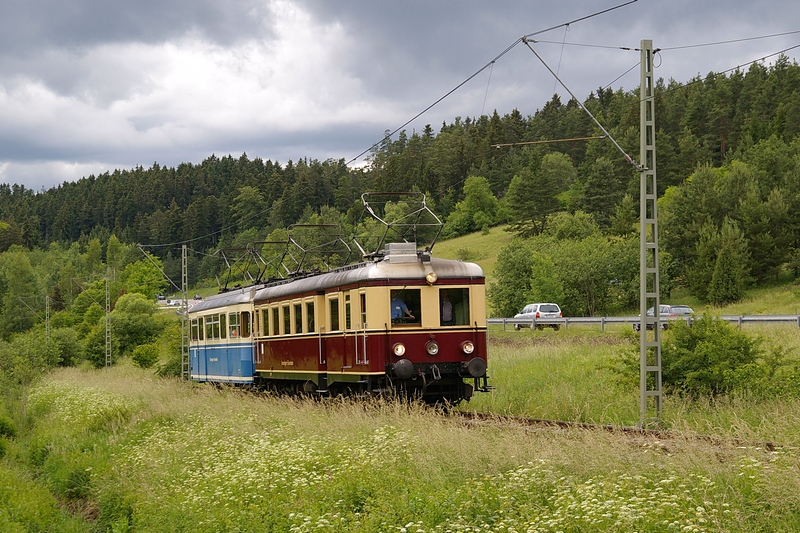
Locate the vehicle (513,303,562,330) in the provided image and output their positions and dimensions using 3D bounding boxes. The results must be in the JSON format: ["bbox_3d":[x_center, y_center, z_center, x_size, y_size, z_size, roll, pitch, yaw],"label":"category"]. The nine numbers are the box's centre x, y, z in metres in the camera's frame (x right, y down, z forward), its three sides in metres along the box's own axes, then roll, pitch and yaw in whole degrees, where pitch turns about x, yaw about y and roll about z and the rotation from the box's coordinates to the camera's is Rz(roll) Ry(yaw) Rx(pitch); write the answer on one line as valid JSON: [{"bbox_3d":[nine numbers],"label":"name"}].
[{"bbox_3d":[8.780,3.219,94.500,1.820,1.750,4.400,0,-3,-18],"label":"vehicle"}]

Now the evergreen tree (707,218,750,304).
[{"bbox_3d":[20.966,-0.319,95.000,2.800,5.500,2.800,-1,-3,13],"label":"evergreen tree"}]

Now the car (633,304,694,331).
[{"bbox_3d":[14.516,2.810,82.000,1.780,1.470,4.600,1,-3,-22],"label":"car"}]

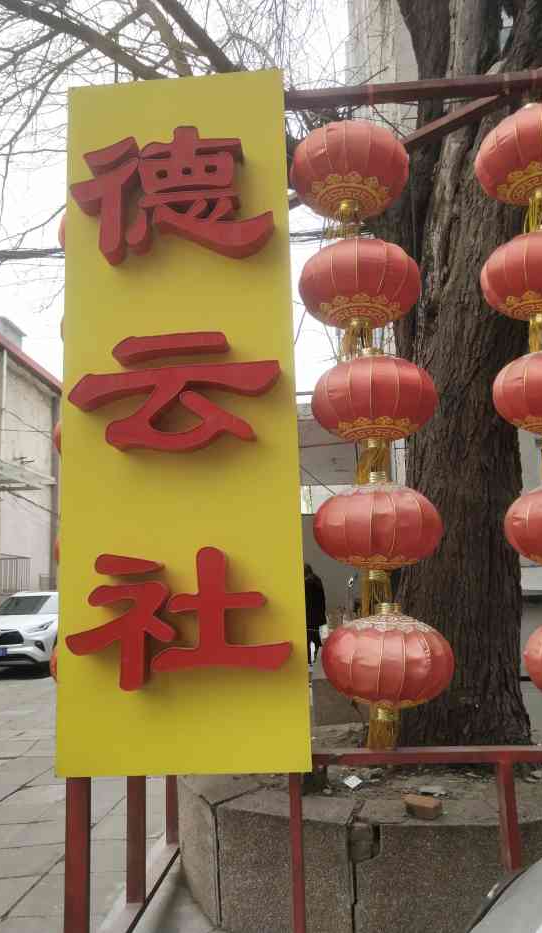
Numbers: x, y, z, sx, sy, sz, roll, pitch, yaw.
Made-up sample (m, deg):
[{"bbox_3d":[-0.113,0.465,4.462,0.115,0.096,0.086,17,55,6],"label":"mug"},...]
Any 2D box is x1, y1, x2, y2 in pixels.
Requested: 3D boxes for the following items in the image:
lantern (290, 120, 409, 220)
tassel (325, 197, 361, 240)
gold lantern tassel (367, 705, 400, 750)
[{"bbox_3d":[0.369,-1.384,3.780,0.550,0.400,0.550,-2,-10,0],"label":"lantern"},{"bbox_3d":[0.333,-1.133,3.710,0.145,0.170,0.140,-2,-10,0],"label":"tassel"},{"bbox_3d":[0.401,0.929,2.880,0.113,0.168,0.113,-2,-10,0],"label":"gold lantern tassel"}]

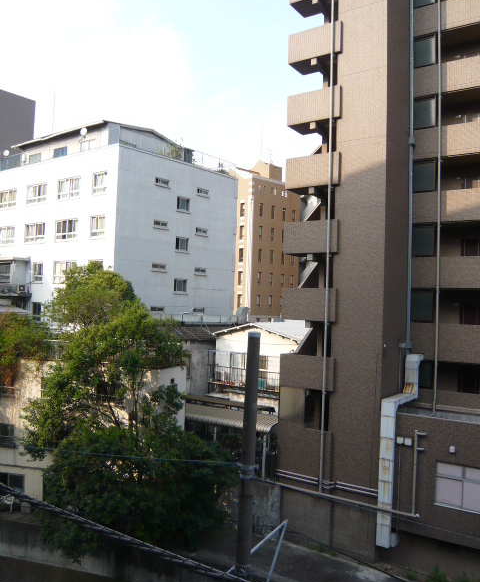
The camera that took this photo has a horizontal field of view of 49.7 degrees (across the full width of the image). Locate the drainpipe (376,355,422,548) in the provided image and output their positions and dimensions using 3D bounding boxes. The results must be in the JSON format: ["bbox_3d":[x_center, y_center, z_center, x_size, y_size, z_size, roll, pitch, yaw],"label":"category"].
[{"bbox_3d":[6.552,6.326,21.220,0.630,7.414,3.356,0,-3,34],"label":"drainpipe"}]

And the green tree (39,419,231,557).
[{"bbox_3d":[-4.358,8.401,21.800,7.500,5.500,5.000,0,-3,33],"label":"green tree"}]

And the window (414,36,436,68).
[{"bbox_3d":[8.181,-10.606,22.980,0.966,1.341,0.120,0,-3,33],"label":"window"}]

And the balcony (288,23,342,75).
[{"bbox_3d":[3.664,-10.780,23.194,2.537,1.380,1.400,0,-3,34],"label":"balcony"}]

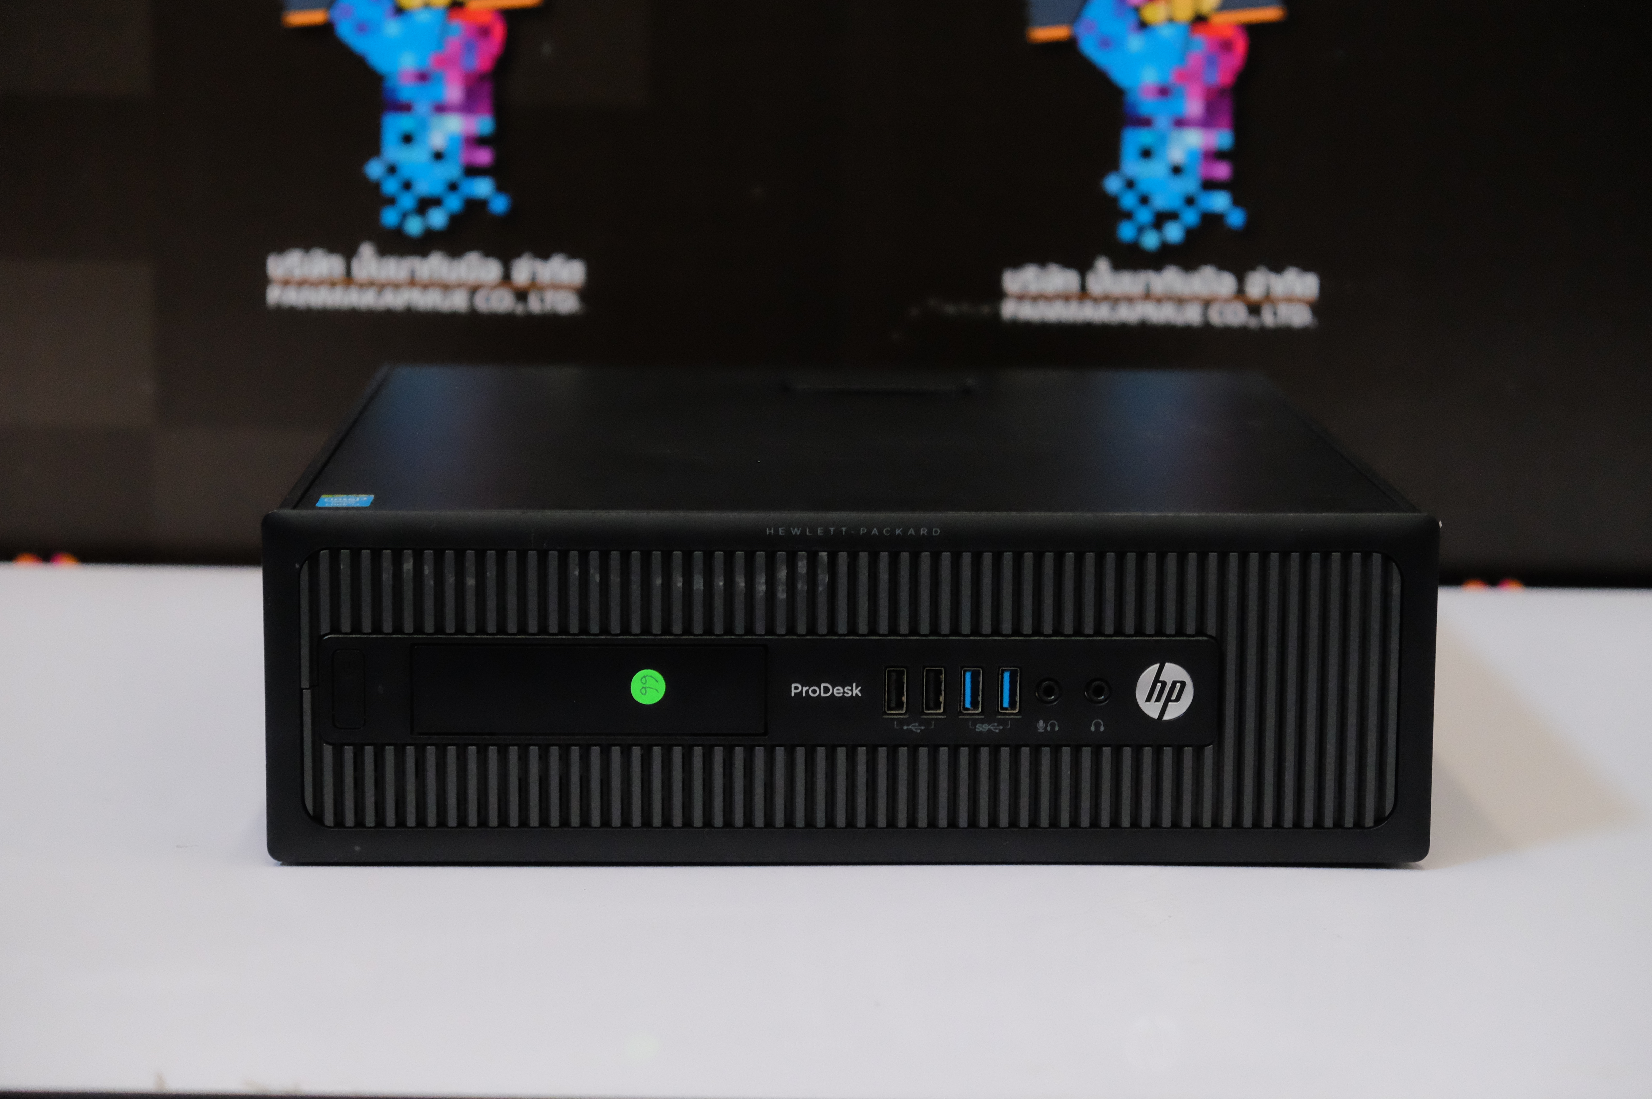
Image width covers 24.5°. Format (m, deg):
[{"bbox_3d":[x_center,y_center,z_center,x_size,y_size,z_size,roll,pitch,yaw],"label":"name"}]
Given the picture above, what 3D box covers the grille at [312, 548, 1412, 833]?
[{"bbox_3d":[0.008,0.040,1.105,0.318,0.083,0.012,0,9,-2],"label":"grille"}]

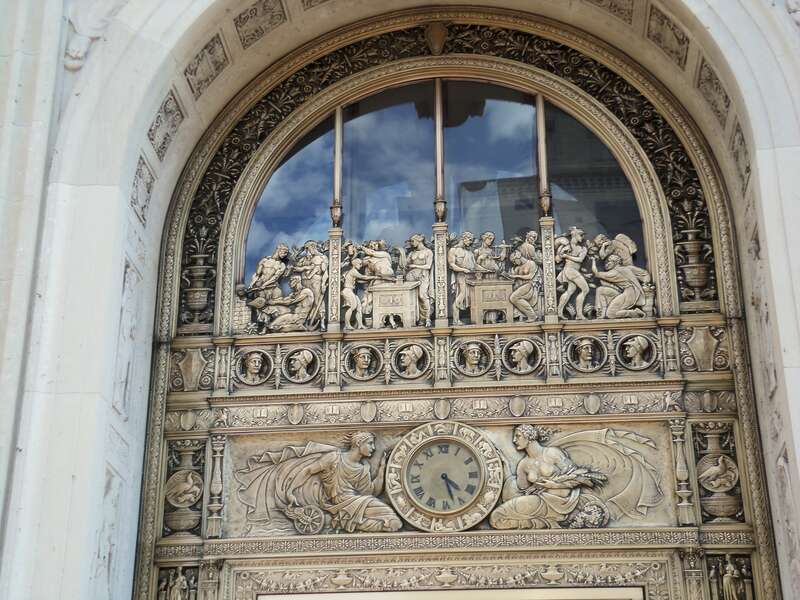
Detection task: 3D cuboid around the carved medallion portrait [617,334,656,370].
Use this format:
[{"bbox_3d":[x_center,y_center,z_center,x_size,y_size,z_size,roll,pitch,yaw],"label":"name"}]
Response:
[{"bbox_3d":[2.085,0.461,12.634,0.350,0.350,0.090,-2,-28,4],"label":"carved medallion portrait"}]

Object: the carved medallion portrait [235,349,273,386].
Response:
[{"bbox_3d":[-1.318,0.605,12.895,0.350,0.350,0.090,-2,-28,4],"label":"carved medallion portrait"}]

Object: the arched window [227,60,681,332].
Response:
[{"bbox_3d":[0.365,-0.915,12.007,3.771,2.566,0.280,-2,-26,5],"label":"arched window"}]

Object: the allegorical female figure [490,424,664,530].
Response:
[{"bbox_3d":[1.310,1.324,10.753,1.295,0.783,0.180,-2,-26,5],"label":"allegorical female figure"}]

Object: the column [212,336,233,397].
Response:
[{"bbox_3d":[-1.412,0.528,11.409,0.148,0.507,0.080,-2,-26,5],"label":"column"}]

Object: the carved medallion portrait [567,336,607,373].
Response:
[{"bbox_3d":[1.649,0.480,12.667,0.350,0.350,0.090,-2,-28,4],"label":"carved medallion portrait"}]

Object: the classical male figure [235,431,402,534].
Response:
[{"bbox_3d":[-0.610,1.389,10.913,1.277,0.796,0.180,-2,-26,5],"label":"classical male figure"}]

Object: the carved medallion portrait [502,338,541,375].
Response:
[{"bbox_3d":[0.952,0.443,11.231,0.293,0.290,0.090,-2,-26,5],"label":"carved medallion portrait"}]

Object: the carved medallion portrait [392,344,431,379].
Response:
[{"bbox_3d":[0.090,0.485,11.297,0.298,0.309,0.090,-2,-26,5],"label":"carved medallion portrait"}]

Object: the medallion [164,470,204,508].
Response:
[{"bbox_3d":[-1.662,1.463,11.061,0.302,0.295,0.080,-2,-26,5],"label":"medallion"}]

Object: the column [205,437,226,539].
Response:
[{"bbox_3d":[-1.596,1.604,12.389,0.180,0.950,0.150,-2,-28,4],"label":"column"}]

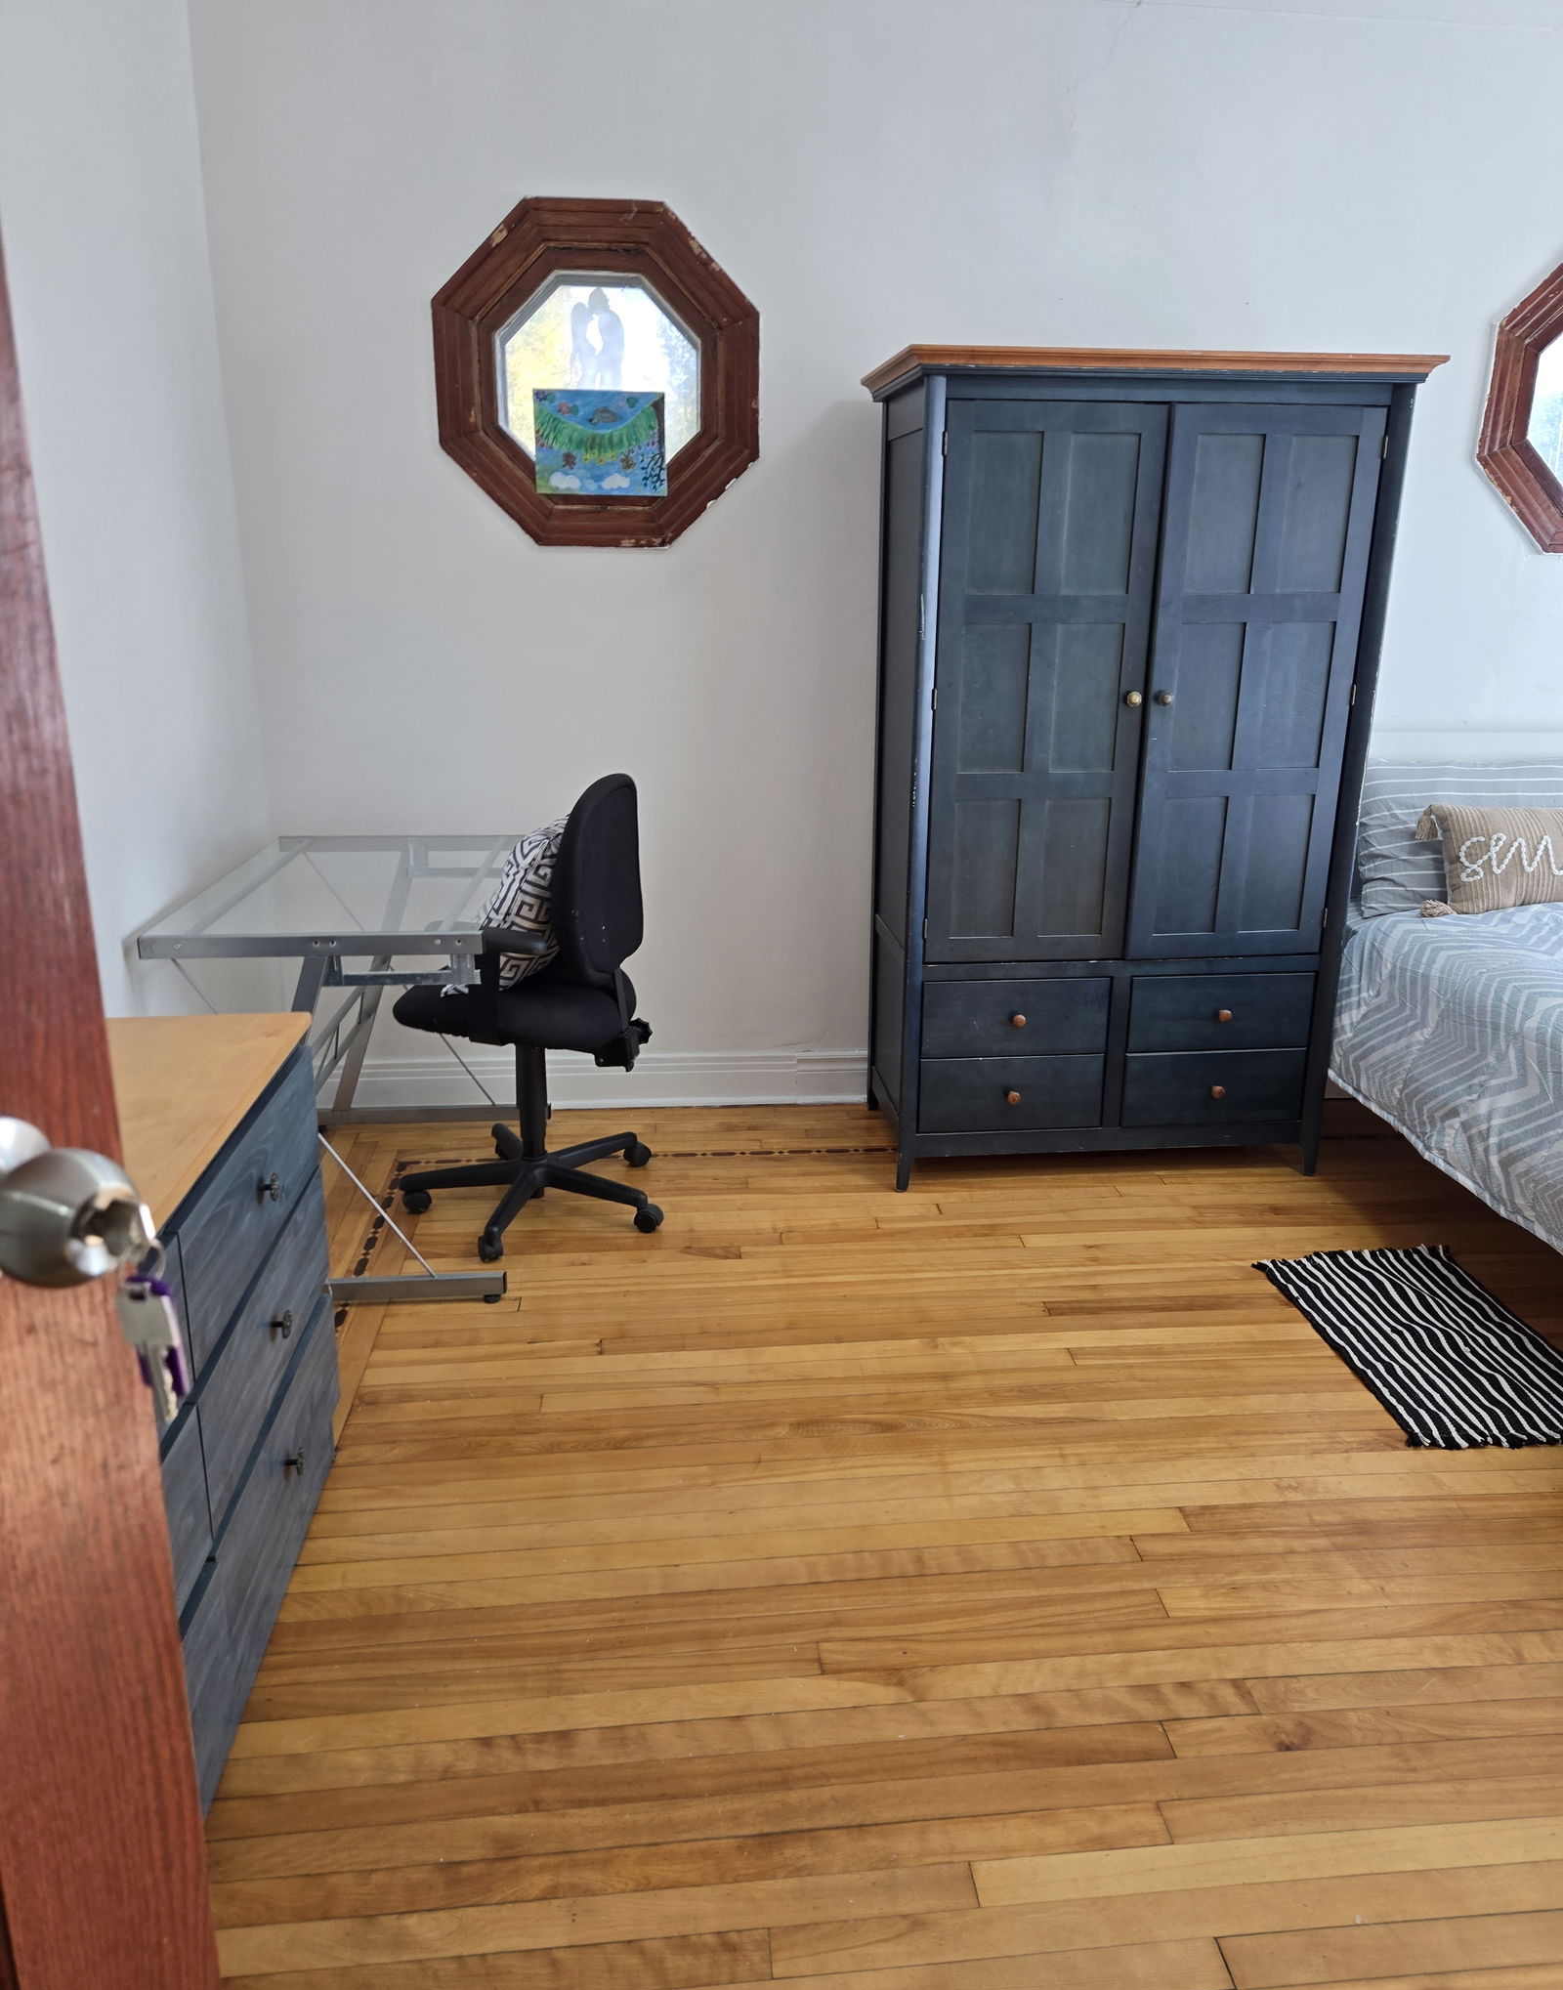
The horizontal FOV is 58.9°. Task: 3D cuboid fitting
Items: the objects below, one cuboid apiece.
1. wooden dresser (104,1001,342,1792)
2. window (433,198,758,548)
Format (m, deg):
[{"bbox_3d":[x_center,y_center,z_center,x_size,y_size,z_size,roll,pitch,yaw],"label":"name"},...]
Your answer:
[{"bbox_3d":[-0.820,0.558,1.530,0.397,0.733,1.184,-1,17,-6],"label":"wooden dresser"},{"bbox_3d":[-0.421,-1.426,3.210,0.742,0.736,0.100,-1,17,-6],"label":"window"}]

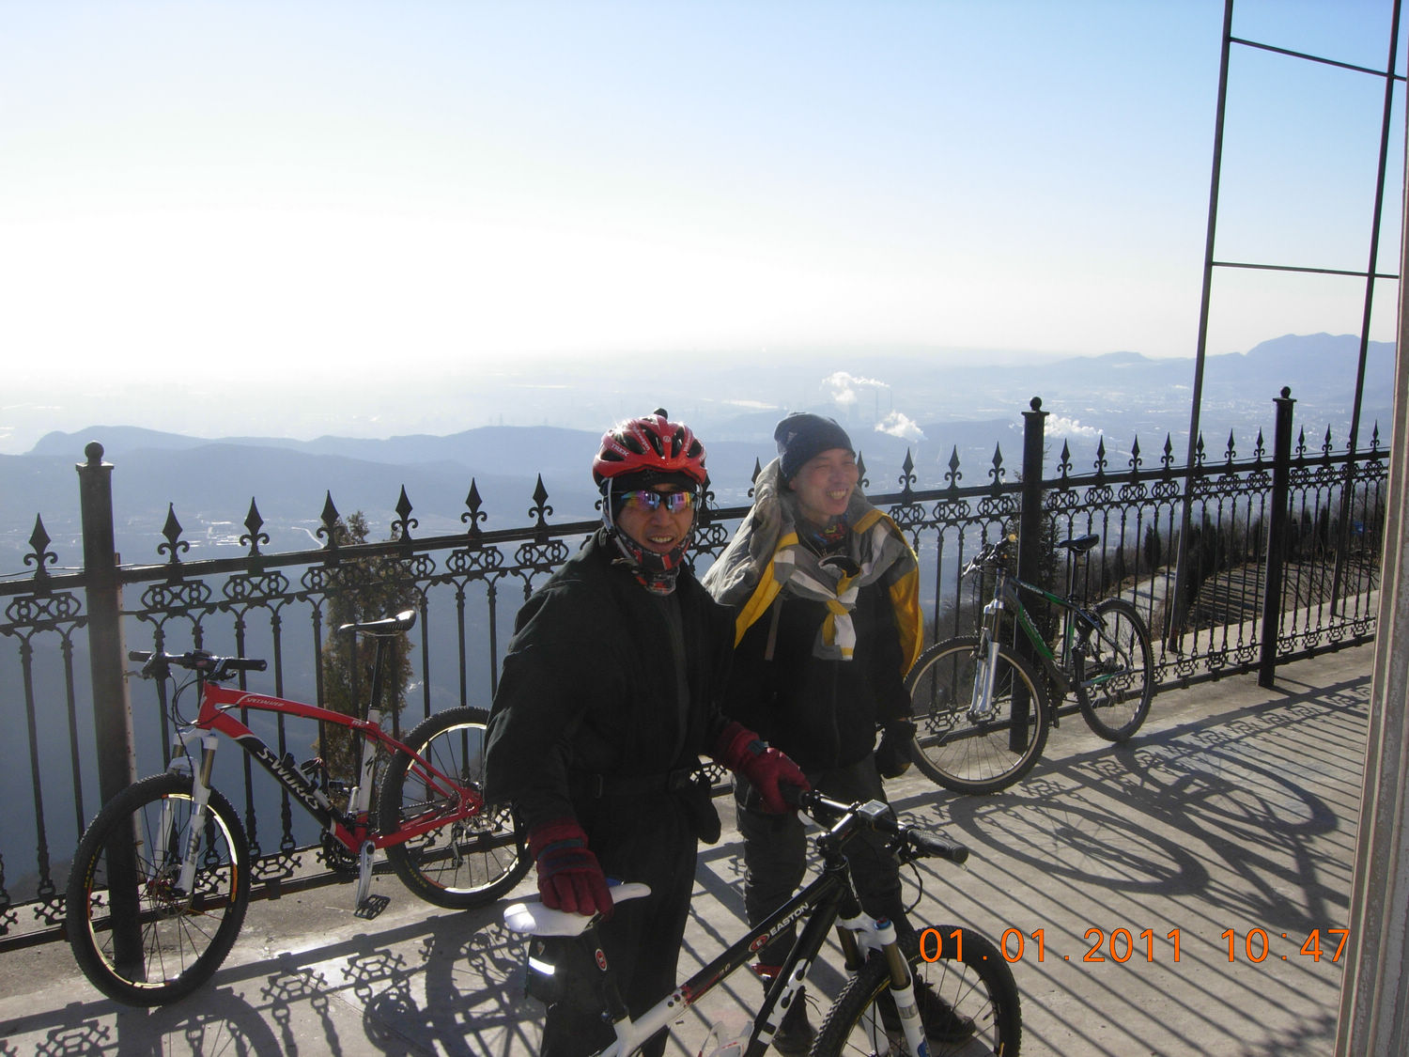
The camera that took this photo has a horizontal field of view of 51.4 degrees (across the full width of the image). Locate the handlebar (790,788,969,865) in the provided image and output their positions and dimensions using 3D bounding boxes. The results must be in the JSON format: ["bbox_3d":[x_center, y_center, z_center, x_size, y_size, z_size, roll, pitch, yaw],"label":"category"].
[{"bbox_3d":[0.305,0.612,3.033,0.150,0.100,0.630,-6,11,-36],"label":"handlebar"}]

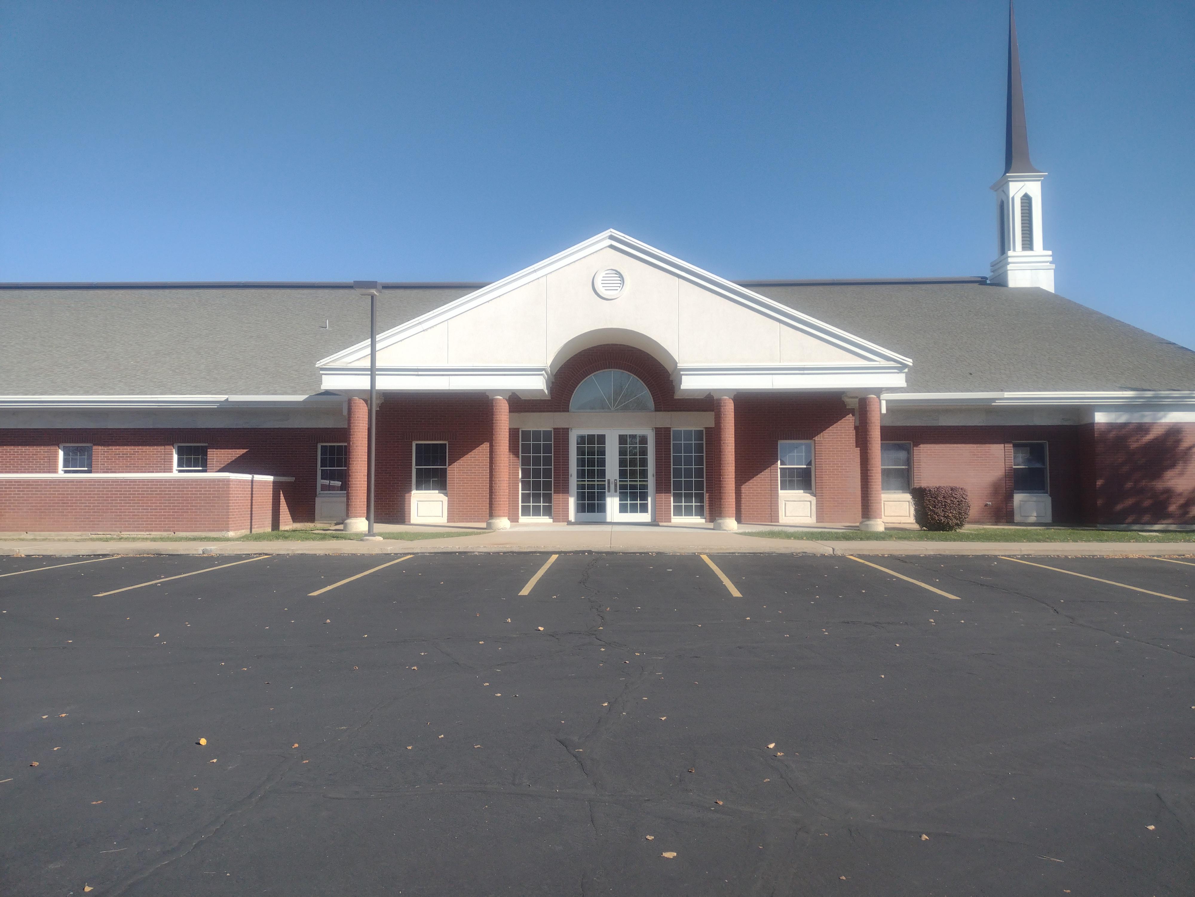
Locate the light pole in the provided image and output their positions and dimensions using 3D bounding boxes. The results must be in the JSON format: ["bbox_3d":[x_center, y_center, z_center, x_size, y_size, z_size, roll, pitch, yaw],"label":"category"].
[{"bbox_3d":[-4.805,-0.752,19.597,0.550,5.370,0.900,0,-3,2],"label":"light pole"}]

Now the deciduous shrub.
[{"bbox_3d":[8.279,1.445,22.466,1.320,1.079,1.260,0,-3,2],"label":"deciduous shrub"}]

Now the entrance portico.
[{"bbox_3d":[0.369,-1.495,23.035,13.704,6.978,3.150,0,-3,2],"label":"entrance portico"}]

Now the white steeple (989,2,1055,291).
[{"bbox_3d":[17.369,-12.848,38.477,1.869,13.332,1.869,0,-3,2],"label":"white steeple"}]

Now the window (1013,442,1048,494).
[{"bbox_3d":[11.399,0.509,24.566,0.915,1.368,0.140,0,-3,2],"label":"window"}]

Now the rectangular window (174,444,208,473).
[{"bbox_3d":[-10.984,0.554,25.237,0.915,1.367,0.140,0,-3,2],"label":"rectangular window"}]

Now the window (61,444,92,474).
[{"bbox_3d":[-14.156,0.565,25.332,0.915,1.355,0.140,0,-3,2],"label":"window"}]

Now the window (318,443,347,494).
[{"bbox_3d":[-7.065,0.548,25.119,0.915,1.369,0.140,0,-3,2],"label":"window"}]

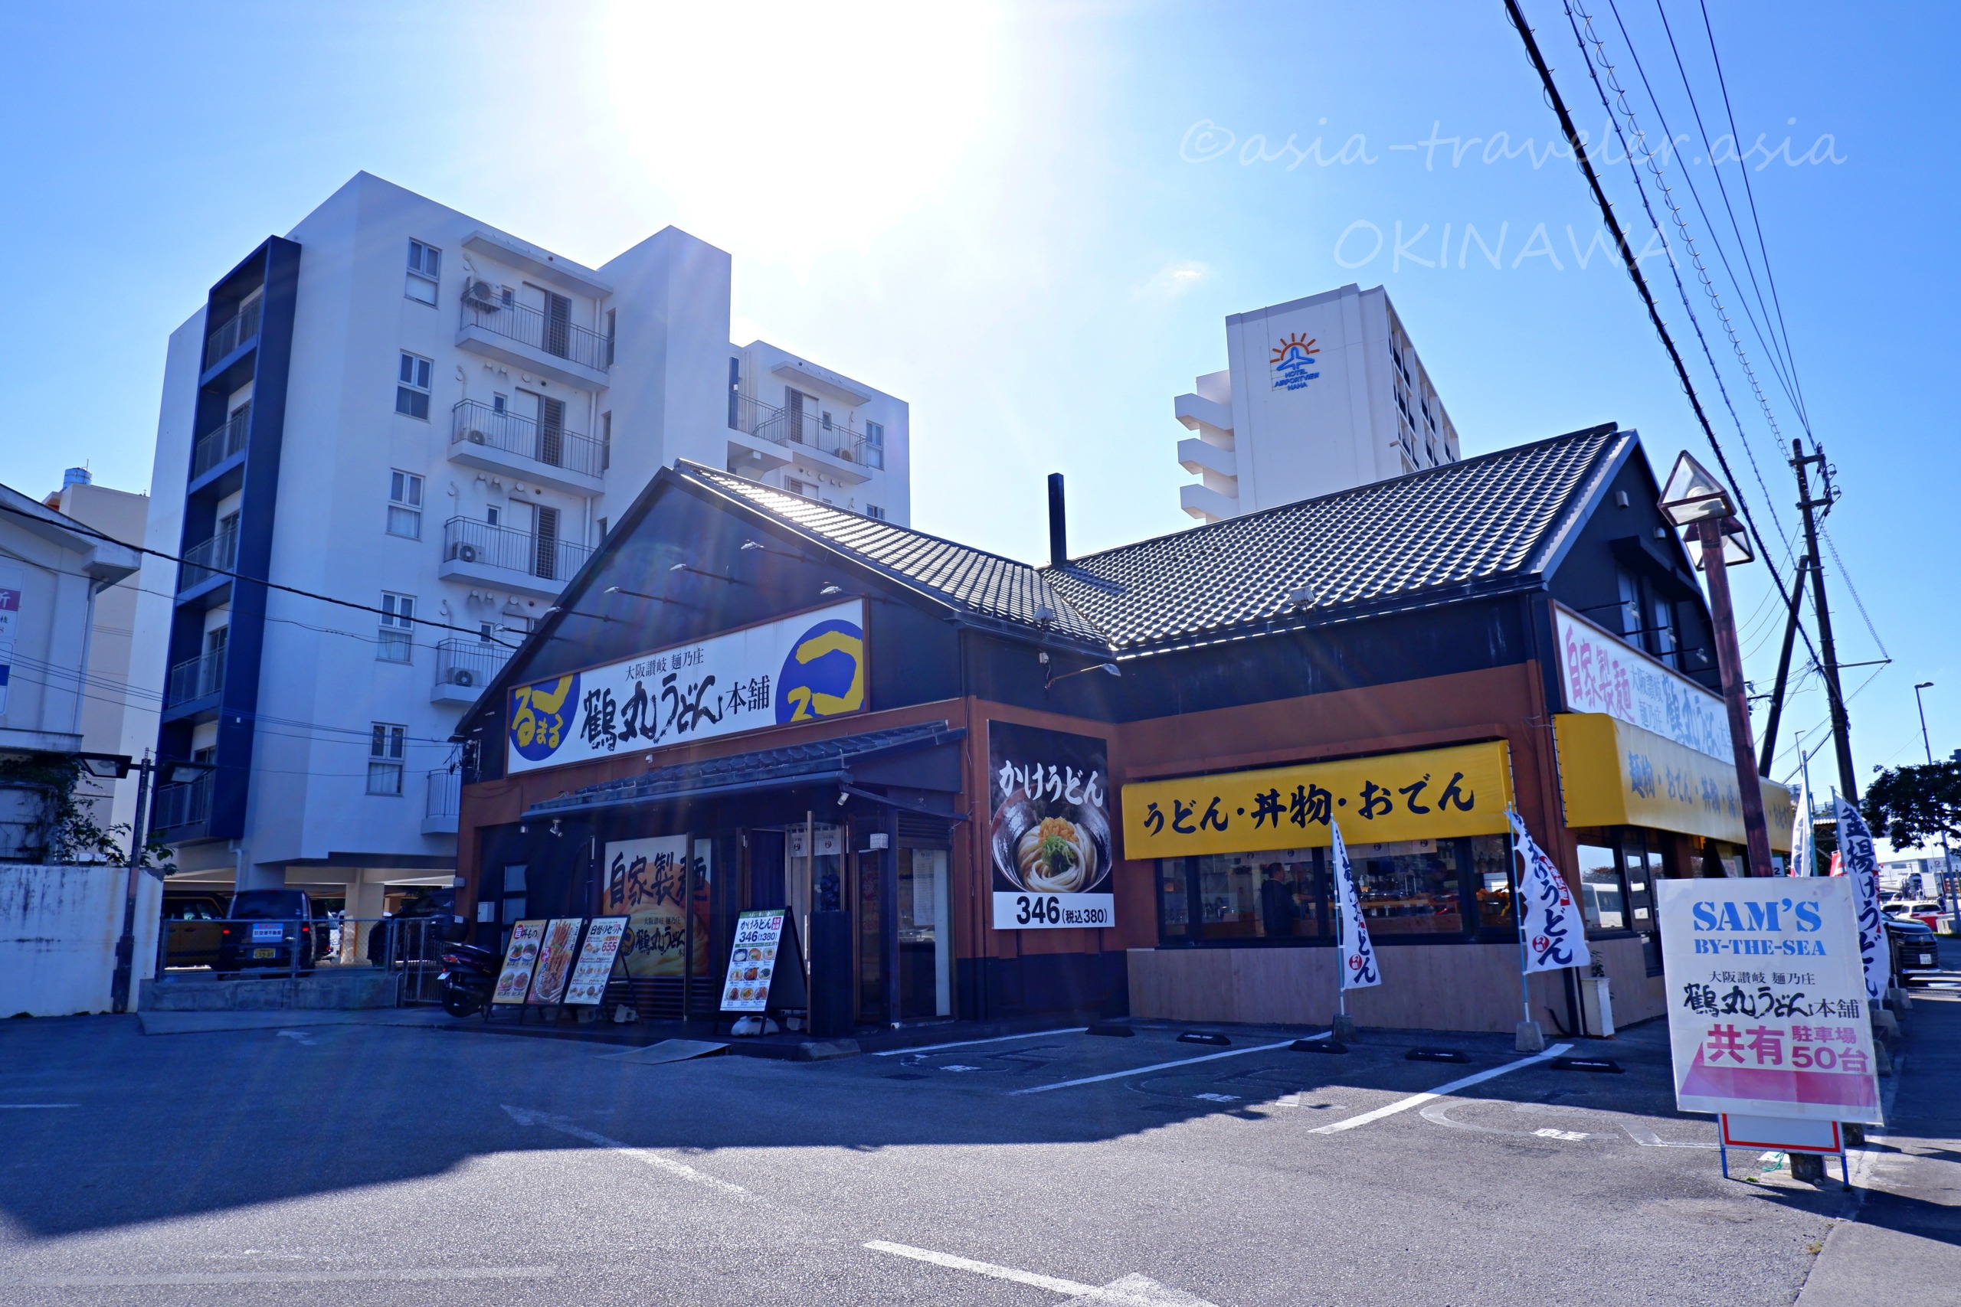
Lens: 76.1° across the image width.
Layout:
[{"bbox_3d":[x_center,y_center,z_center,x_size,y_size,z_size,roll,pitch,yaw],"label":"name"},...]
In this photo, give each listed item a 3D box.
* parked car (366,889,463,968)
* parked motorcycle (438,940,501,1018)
[{"bbox_3d":[-11.057,5.717,26.193,1.600,1.620,3.800,-11,-16,39],"label":"parked car"},{"bbox_3d":[-7.100,4.750,18.519,0.700,1.120,1.900,-11,-16,39],"label":"parked motorcycle"}]

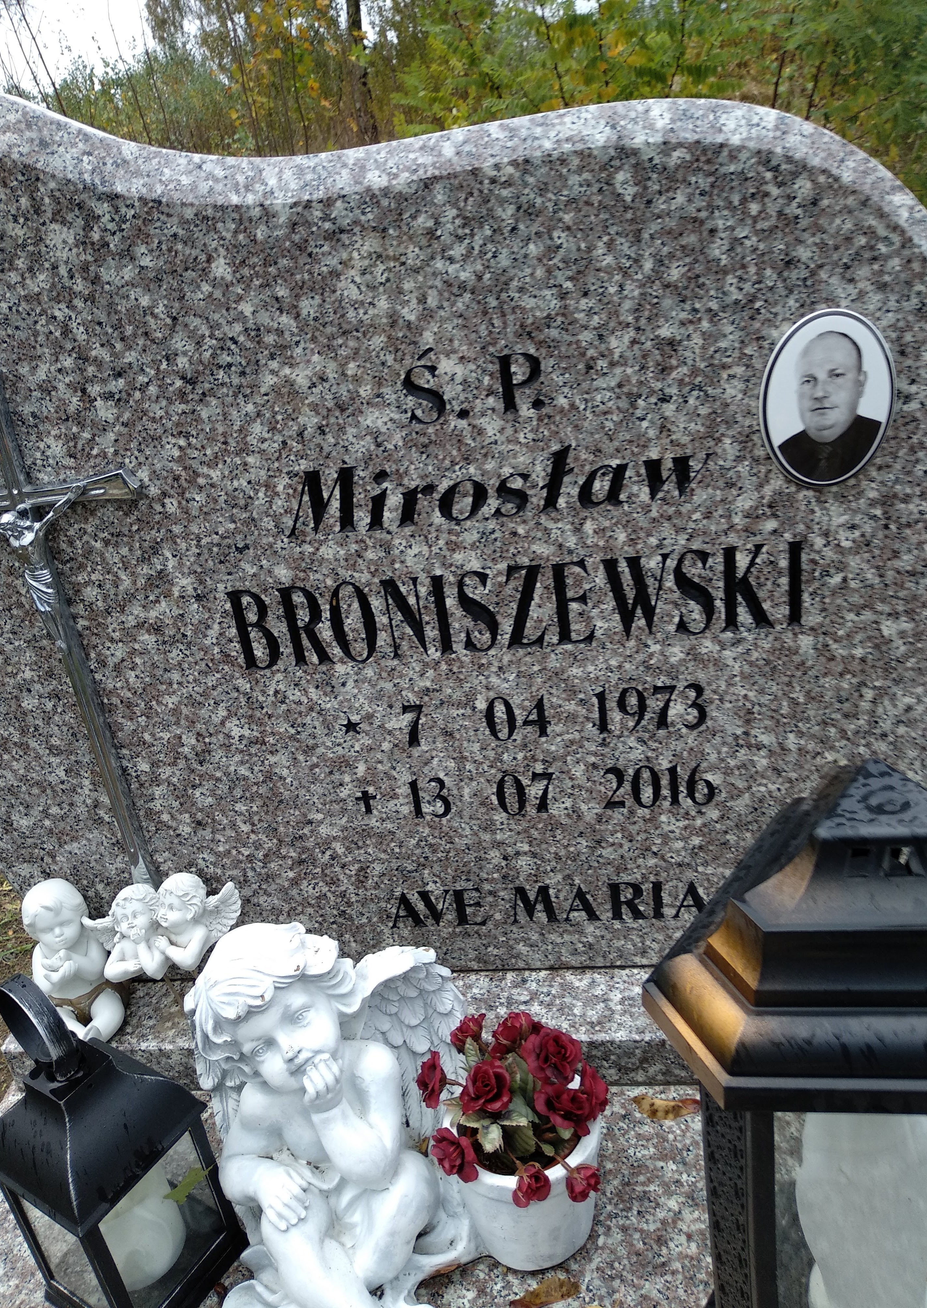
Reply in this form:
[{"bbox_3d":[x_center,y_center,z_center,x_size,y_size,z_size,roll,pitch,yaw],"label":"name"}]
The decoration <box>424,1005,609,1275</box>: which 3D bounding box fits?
[{"bbox_3d":[0.039,0.341,0.701,0.137,0.173,0.134,-5,25,10],"label":"decoration"}]

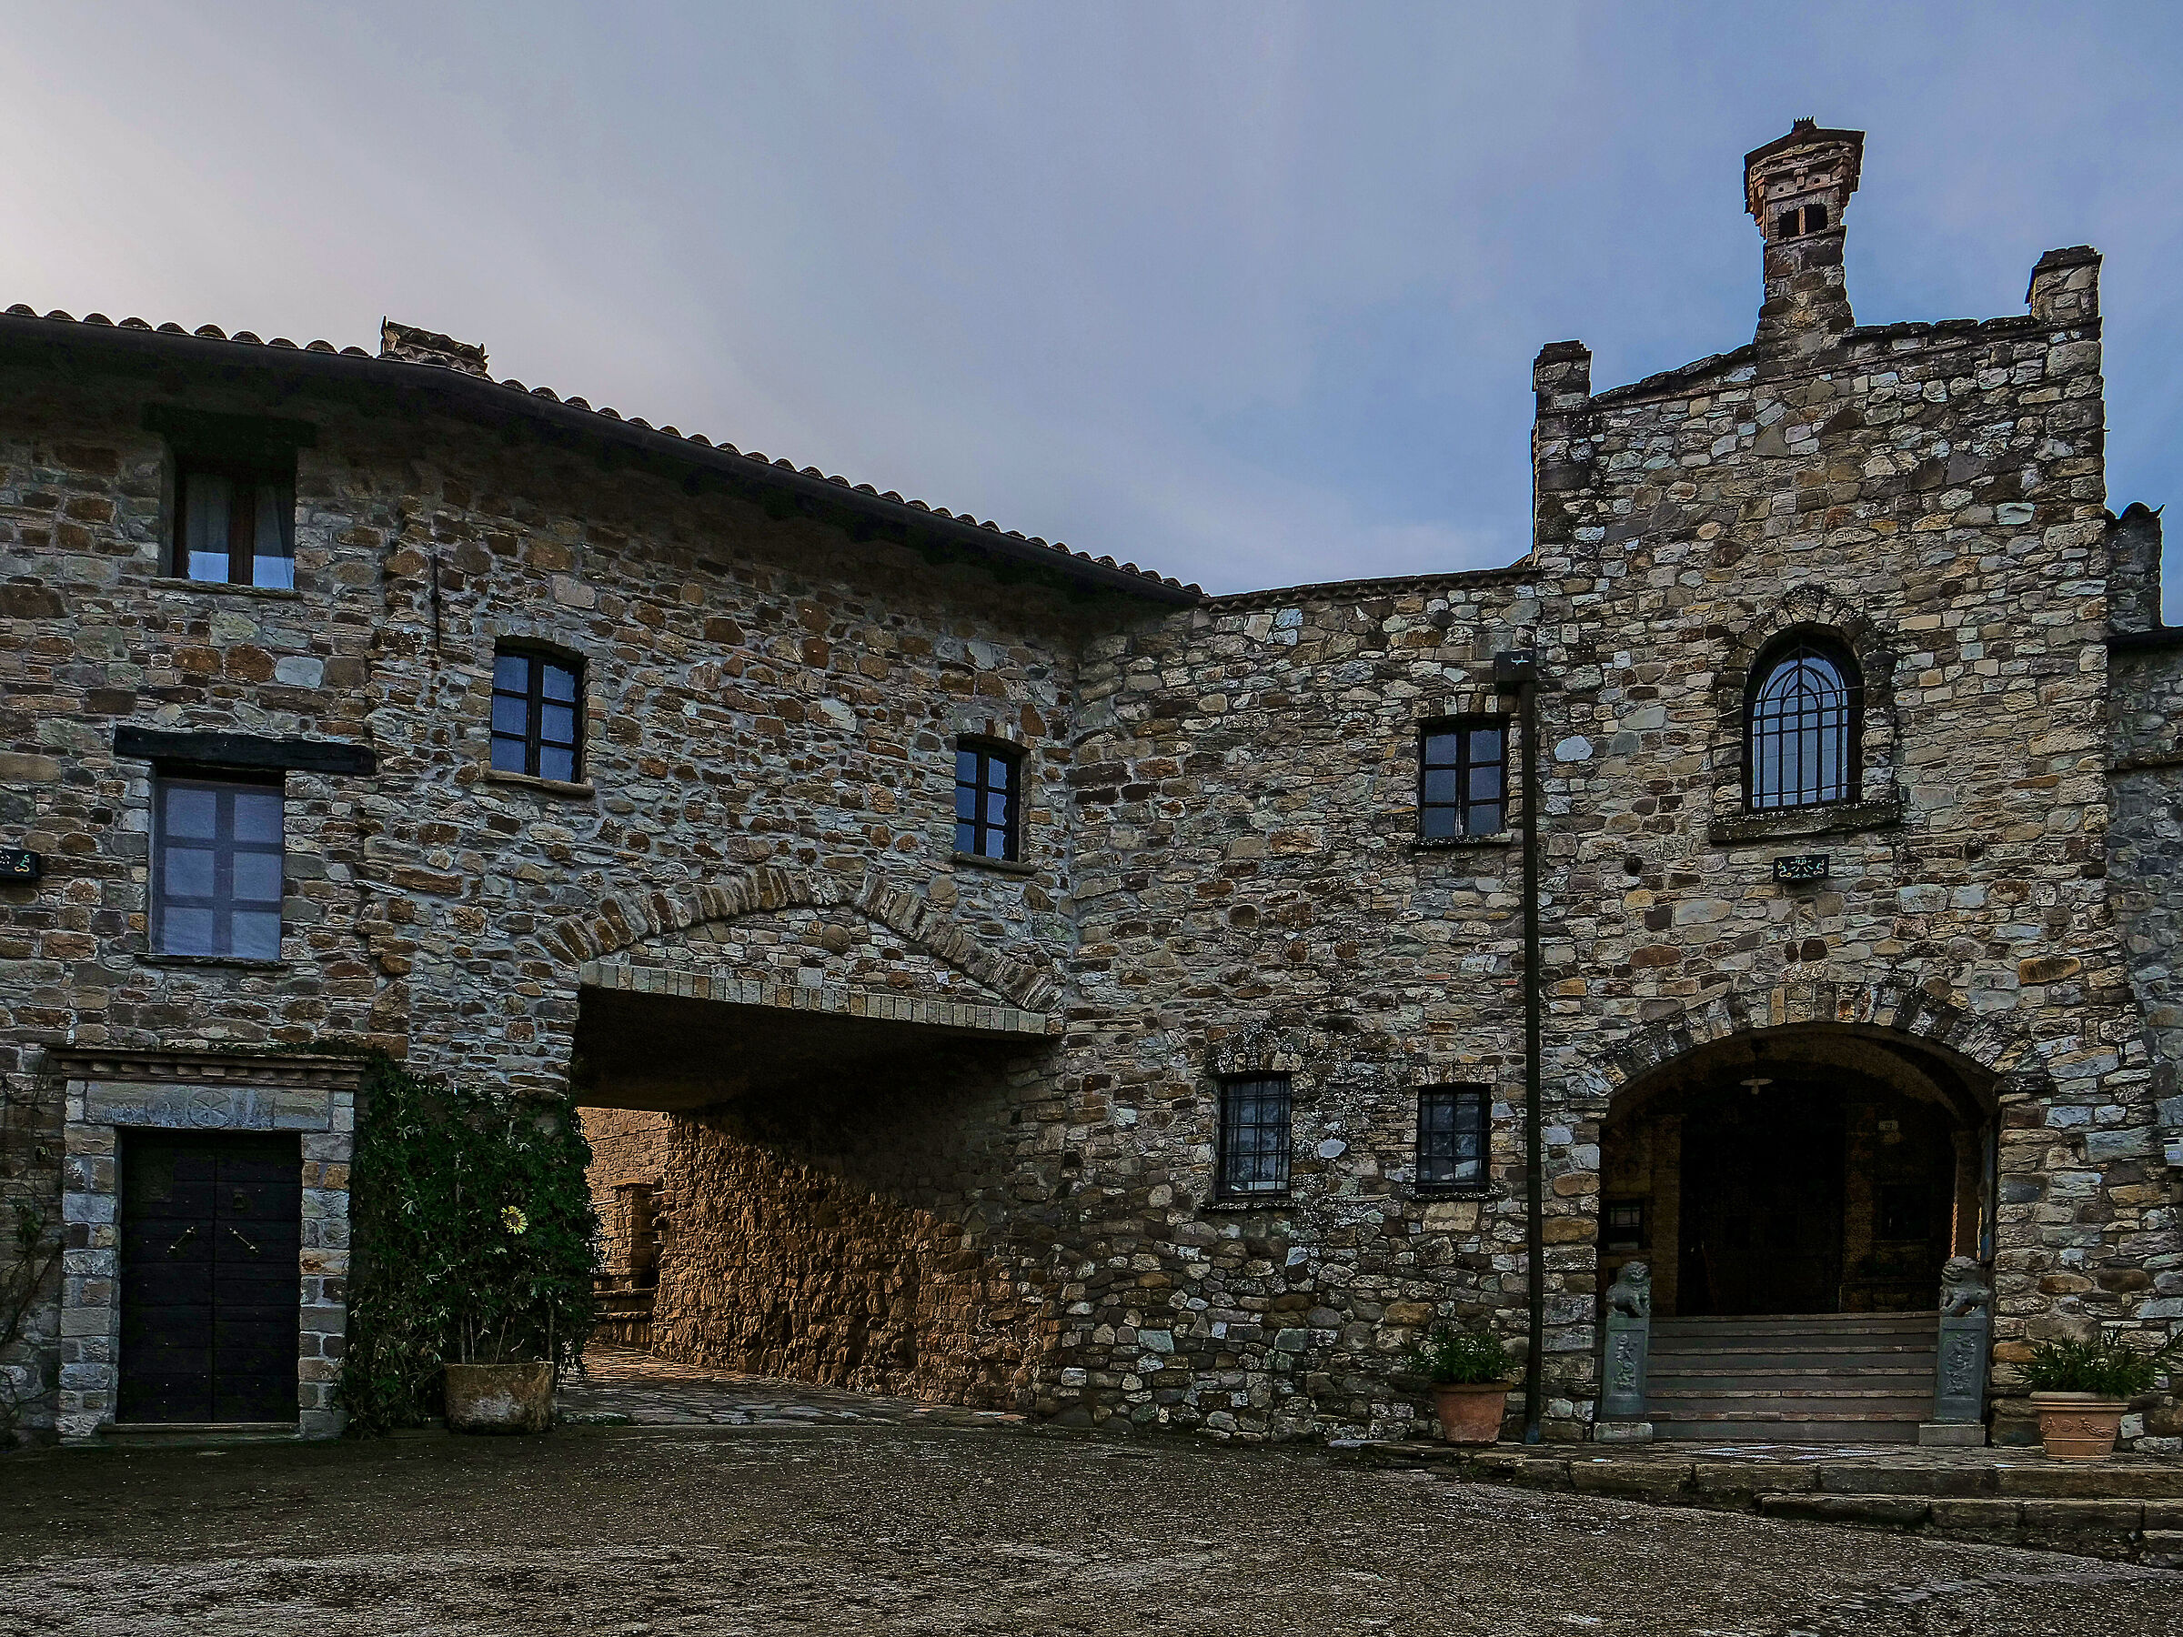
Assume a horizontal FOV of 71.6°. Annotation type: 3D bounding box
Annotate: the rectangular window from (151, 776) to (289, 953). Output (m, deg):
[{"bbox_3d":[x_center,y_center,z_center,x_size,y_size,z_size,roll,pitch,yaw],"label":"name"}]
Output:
[{"bbox_3d":[-5.676,0.316,9.839,0.730,1.140,0.120,1,-5,-14],"label":"rectangular window"}]

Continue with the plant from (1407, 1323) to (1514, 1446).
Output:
[{"bbox_3d":[3.049,4.683,12.500,0.880,0.930,0.840,-1,-5,8],"label":"plant"}]

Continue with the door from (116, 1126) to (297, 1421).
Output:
[{"bbox_3d":[-6.175,3.219,10.600,1.110,2.000,0.130,1,-5,-15],"label":"door"}]

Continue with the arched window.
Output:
[{"bbox_3d":[5.468,-0.734,11.637,0.770,1.270,0.100,-1,-5,16],"label":"arched window"}]

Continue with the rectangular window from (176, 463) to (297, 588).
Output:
[{"bbox_3d":[-6.040,-2.074,10.700,0.750,0.880,0.140,1,-5,-15],"label":"rectangular window"}]

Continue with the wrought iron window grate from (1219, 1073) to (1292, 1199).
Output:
[{"bbox_3d":[1.446,2.787,13.300,0.660,1.060,0.100,-1,-5,7],"label":"wrought iron window grate"}]

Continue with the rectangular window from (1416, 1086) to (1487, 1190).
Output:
[{"bbox_3d":[2.862,2.538,12.011,0.560,0.840,0.120,-1,-5,8],"label":"rectangular window"}]

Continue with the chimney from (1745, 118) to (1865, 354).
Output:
[{"bbox_3d":[5.934,-4.841,12.600,0.780,1.860,0.780,-1,-5,18],"label":"chimney"}]

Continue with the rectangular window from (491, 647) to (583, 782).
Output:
[{"bbox_3d":[-3.871,-0.727,10.571,0.610,0.880,0.120,2,-5,-28],"label":"rectangular window"}]

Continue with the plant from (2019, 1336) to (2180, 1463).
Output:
[{"bbox_3d":[6.920,3.973,10.400,0.860,0.740,0.760,-1,-5,16],"label":"plant"}]

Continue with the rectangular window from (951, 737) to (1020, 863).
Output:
[{"bbox_3d":[-0.907,-0.149,13.200,0.690,1.000,0.130,2,-5,-28],"label":"rectangular window"}]

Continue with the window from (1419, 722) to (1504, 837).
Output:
[{"bbox_3d":[3.198,-0.338,13.050,0.730,1.030,0.130,-1,-5,9],"label":"window"}]

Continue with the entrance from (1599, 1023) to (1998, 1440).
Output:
[{"bbox_3d":[5.406,3.163,11.575,2.650,2.980,0.600,-1,-5,16],"label":"entrance"}]

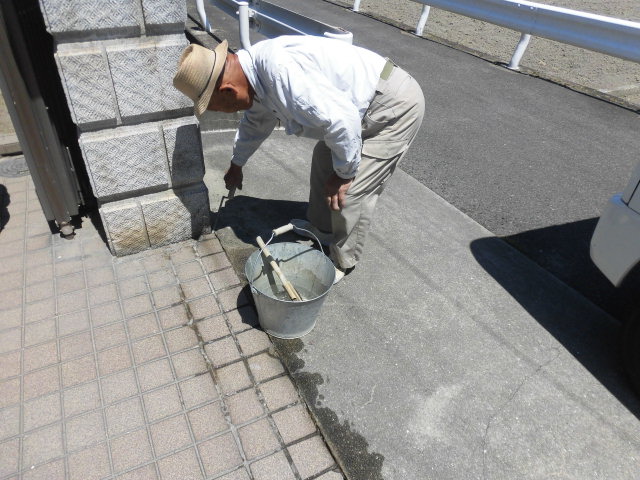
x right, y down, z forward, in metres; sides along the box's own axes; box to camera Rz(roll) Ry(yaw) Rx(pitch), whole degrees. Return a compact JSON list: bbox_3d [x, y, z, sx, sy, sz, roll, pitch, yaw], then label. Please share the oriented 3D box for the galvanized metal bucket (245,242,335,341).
[{"bbox_3d":[-0.107,0.190,1.565,0.300,0.236,0.300,4,38,-3],"label":"galvanized metal bucket"}]

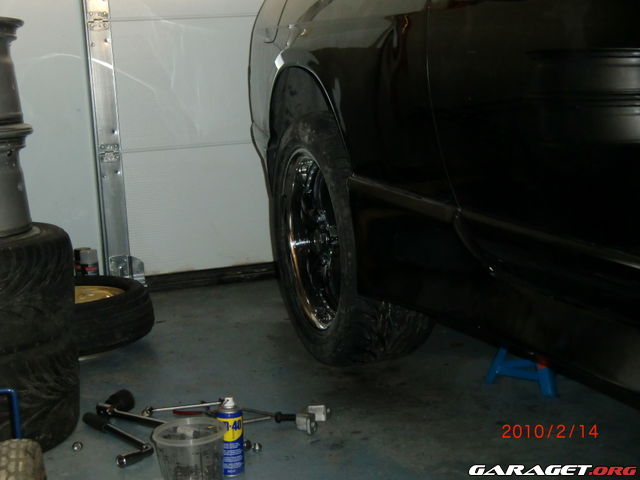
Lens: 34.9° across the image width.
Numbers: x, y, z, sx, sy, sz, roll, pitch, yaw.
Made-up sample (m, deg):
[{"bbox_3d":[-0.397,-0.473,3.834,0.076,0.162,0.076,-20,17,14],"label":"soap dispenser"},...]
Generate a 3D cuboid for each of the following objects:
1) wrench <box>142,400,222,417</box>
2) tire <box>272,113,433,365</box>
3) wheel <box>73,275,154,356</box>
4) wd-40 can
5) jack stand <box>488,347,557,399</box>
[{"bbox_3d":[-0.325,0.395,2.415,0.200,0.022,0.030,-5,13,-13],"label":"wrench"},{"bbox_3d":[0.071,-0.009,2.560,0.238,0.628,0.628,-7,13,-18],"label":"tire"},{"bbox_3d":[-0.763,0.214,3.038,0.535,0.138,0.535,-2,12,0],"label":"wheel"},{"bbox_3d":[-0.182,0.396,2.050,0.053,0.160,0.053,-3,12,-6],"label":"wd-40 can"},{"bbox_3d":[0.523,0.208,2.490,0.192,0.290,0.175,7,15,37],"label":"jack stand"}]

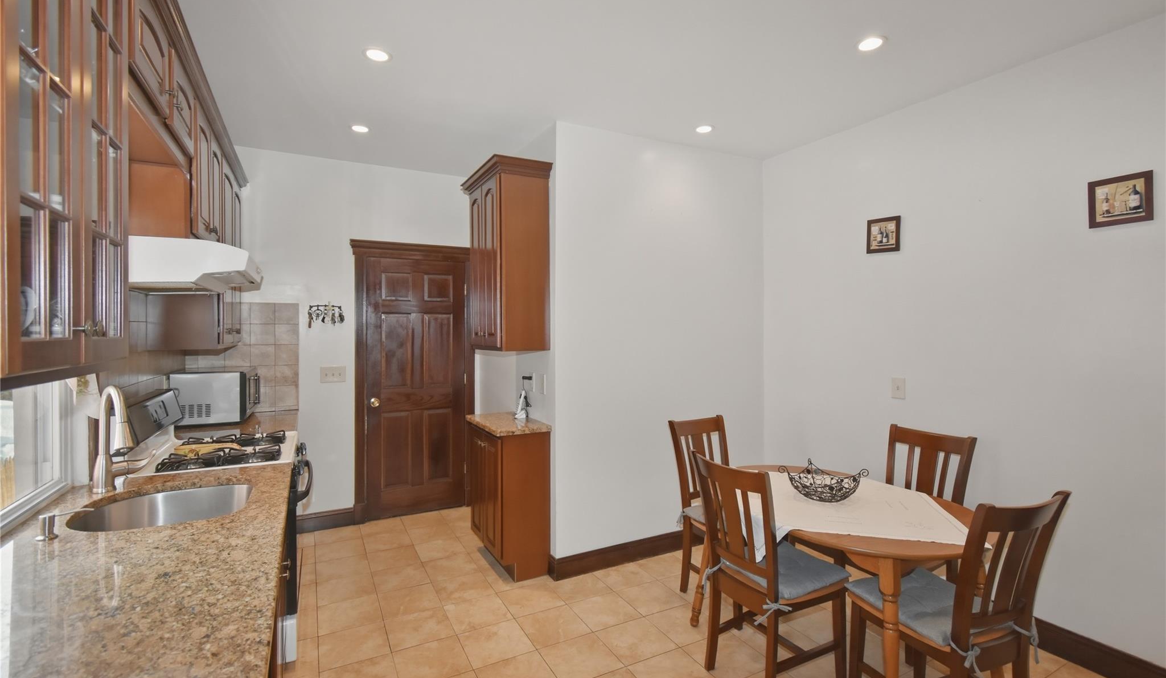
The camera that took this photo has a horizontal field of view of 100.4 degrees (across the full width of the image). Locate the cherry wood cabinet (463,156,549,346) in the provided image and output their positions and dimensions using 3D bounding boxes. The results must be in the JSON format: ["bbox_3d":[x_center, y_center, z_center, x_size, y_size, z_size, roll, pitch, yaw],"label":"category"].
[{"bbox_3d":[-0.543,-0.519,3.337,0.379,1.174,0.776,0,0,-29],"label":"cherry wood cabinet"}]

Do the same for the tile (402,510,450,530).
[{"bbox_3d":[-1.248,1.439,3.837,0.295,0.009,0.293,0,0,-29],"label":"tile"}]

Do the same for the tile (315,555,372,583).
[{"bbox_3d":[-1.513,1.454,3.081,0.298,0.010,0.296,0,0,-28],"label":"tile"}]

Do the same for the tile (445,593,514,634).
[{"bbox_3d":[-0.547,1.439,2.550,0.295,0.009,0.293,0,0,-29],"label":"tile"}]

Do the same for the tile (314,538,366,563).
[{"bbox_3d":[-1.628,1.439,3.297,0.295,0.009,0.293,0,0,-29],"label":"tile"}]

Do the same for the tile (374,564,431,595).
[{"bbox_3d":[-1.092,1.439,2.925,0.295,0.009,0.293,0,0,-29],"label":"tile"}]

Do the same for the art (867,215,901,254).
[{"bbox_3d":[1.869,-0.646,3.031,0.020,0.213,0.208,0,0,-29],"label":"art"}]

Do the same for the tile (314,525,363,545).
[{"bbox_3d":[-1.808,1.456,3.589,0.300,0.010,0.295,0,1,-28],"label":"tile"}]

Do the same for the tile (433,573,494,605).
[{"bbox_3d":[-0.701,1.465,2.848,0.300,0.010,0.295,0,1,-28],"label":"tile"}]

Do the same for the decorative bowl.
[{"bbox_3d":[1.063,0.635,2.145,0.380,0.130,0.340,0,0,10],"label":"decorative bowl"}]

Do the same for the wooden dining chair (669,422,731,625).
[{"bbox_3d":[0.820,0.972,2.745,0.440,0.955,0.520,0,0,-28],"label":"wooden dining chair"}]

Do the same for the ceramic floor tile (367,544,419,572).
[{"bbox_3d":[-1.298,1.510,3.340,0.307,0.010,0.303,0,0,-29],"label":"ceramic floor tile"}]

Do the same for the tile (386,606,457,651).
[{"bbox_3d":[-0.819,1.454,2.440,0.298,0.010,0.296,0,0,-28],"label":"tile"}]

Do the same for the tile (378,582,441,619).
[{"bbox_3d":[-0.974,1.466,2.719,0.300,0.010,0.295,0,1,-28],"label":"tile"}]

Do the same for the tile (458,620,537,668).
[{"bbox_3d":[-0.414,1.454,2.322,0.298,0.010,0.296,0,0,-28],"label":"tile"}]

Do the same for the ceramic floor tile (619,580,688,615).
[{"bbox_3d":[0.400,1.515,2.842,0.307,0.010,0.303,0,0,-29],"label":"ceramic floor tile"}]

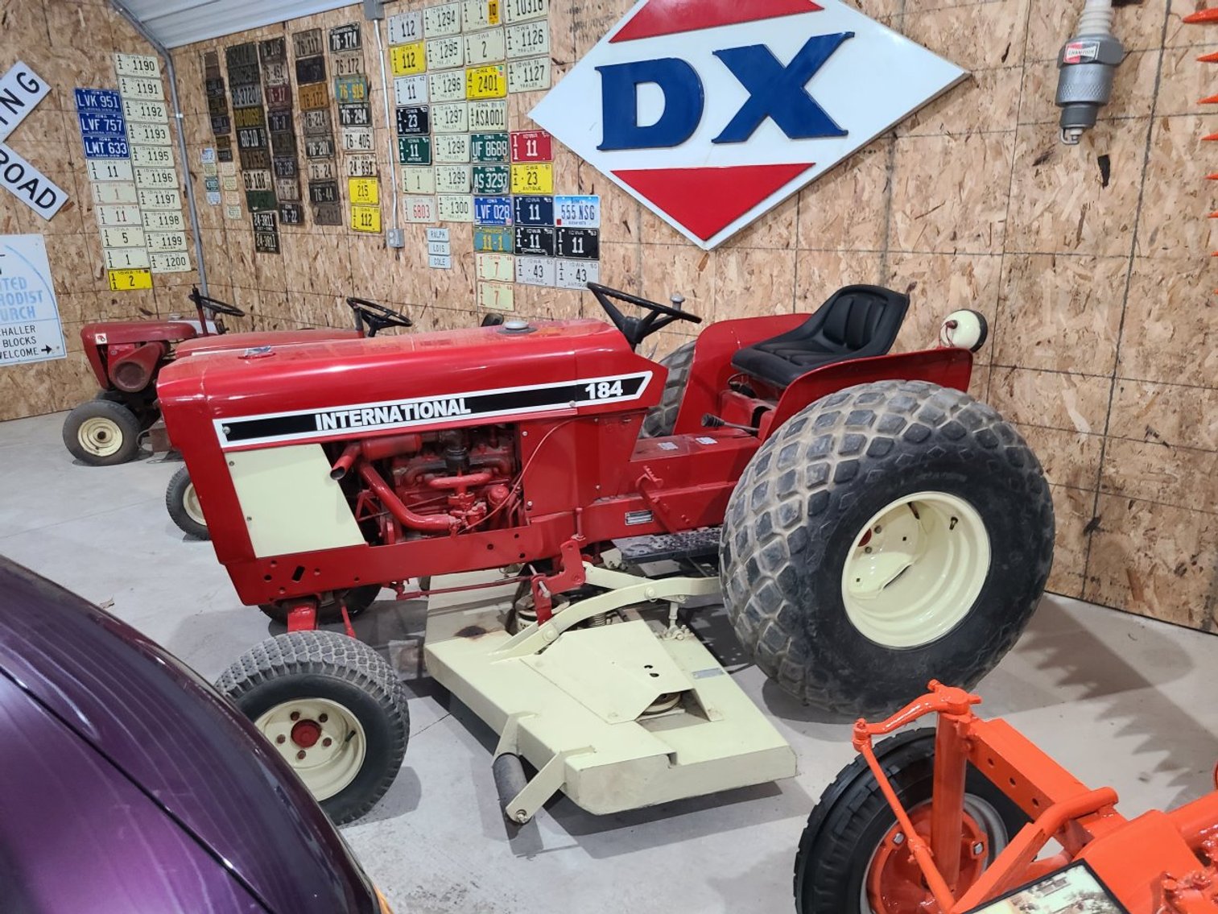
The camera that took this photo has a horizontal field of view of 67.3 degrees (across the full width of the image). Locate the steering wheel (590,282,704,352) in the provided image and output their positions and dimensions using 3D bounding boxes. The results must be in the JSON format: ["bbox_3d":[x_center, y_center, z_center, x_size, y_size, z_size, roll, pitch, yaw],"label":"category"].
[{"bbox_3d":[0.099,-0.450,2.841,0.380,0.165,0.380,19,9,-3],"label":"steering wheel"}]

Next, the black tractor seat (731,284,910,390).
[{"bbox_3d":[0.703,-0.406,3.057,0.480,0.300,0.470,-6,17,-17],"label":"black tractor seat"}]

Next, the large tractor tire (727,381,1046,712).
[{"bbox_3d":[0.820,0.275,2.691,1.000,1.000,0.390,-6,17,-17],"label":"large tractor tire"}]

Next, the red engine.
[{"bbox_3d":[-0.528,0.073,2.736,0.520,0.420,0.380,-6,17,-17],"label":"red engine"}]

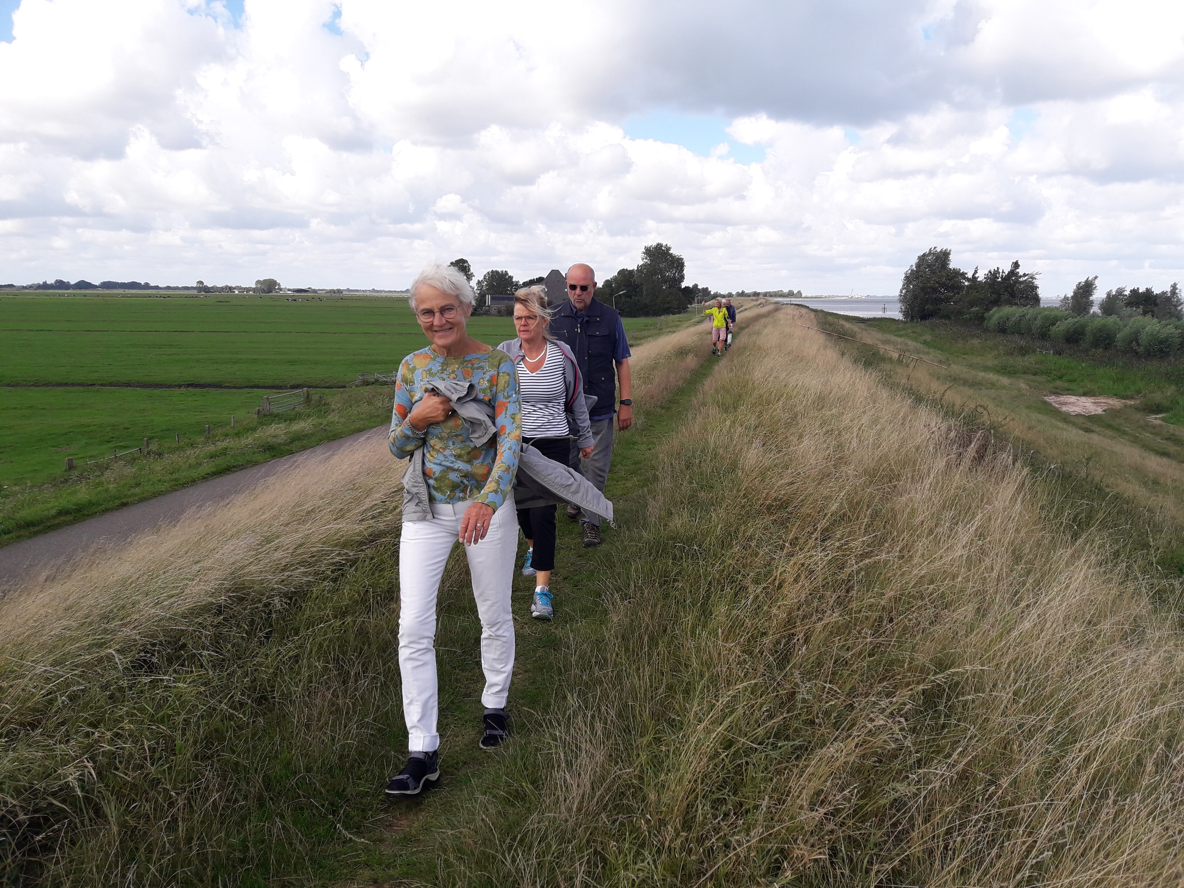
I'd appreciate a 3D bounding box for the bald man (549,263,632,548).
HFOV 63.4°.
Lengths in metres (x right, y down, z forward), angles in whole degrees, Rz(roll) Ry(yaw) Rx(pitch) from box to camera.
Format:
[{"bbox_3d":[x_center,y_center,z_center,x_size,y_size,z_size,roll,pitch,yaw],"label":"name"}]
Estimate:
[{"bbox_3d":[-0.048,-0.267,6.264,0.600,1.790,0.620,2,9,9],"label":"bald man"}]

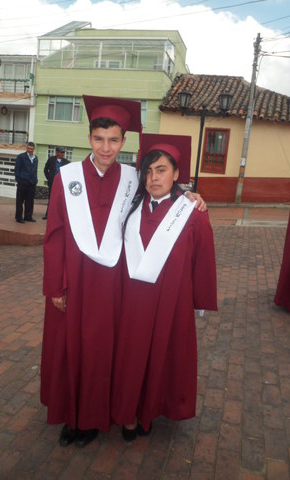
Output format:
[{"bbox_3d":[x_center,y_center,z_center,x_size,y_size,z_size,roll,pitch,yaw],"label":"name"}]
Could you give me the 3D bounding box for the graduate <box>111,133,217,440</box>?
[{"bbox_3d":[0.131,0.299,1.963,0.570,1.670,0.430,7,9,6],"label":"graduate"}]

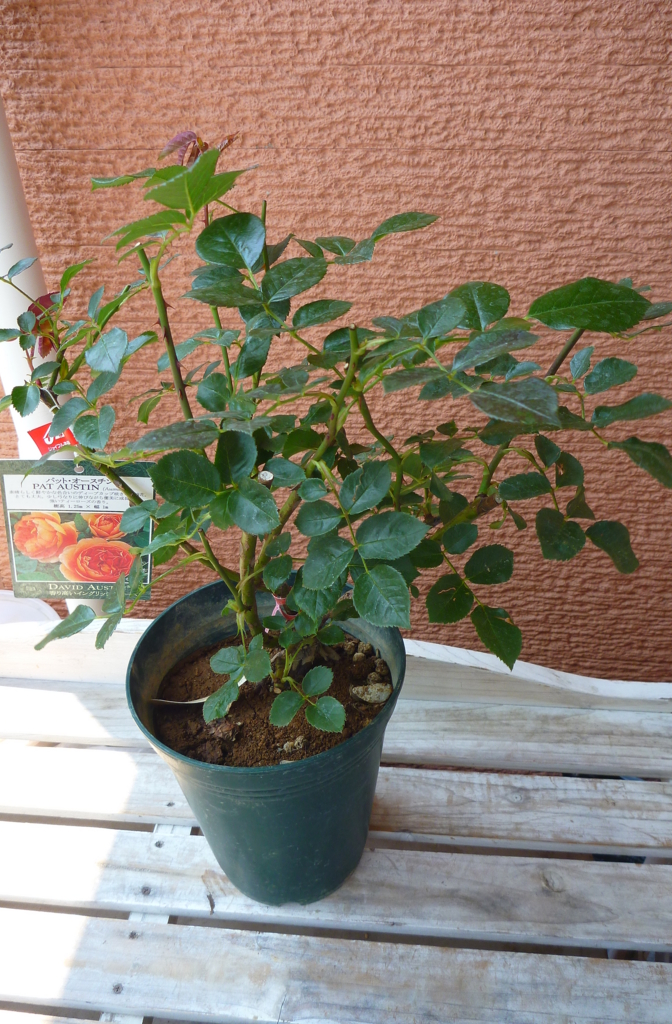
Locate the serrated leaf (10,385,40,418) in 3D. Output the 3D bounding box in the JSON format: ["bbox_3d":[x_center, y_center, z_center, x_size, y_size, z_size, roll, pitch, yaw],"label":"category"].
[{"bbox_3d":[-0.188,-0.068,0.501,0.015,0.022,0.009,15,-7,-17],"label":"serrated leaf"}]

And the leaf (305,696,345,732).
[{"bbox_3d":[-0.008,0.136,0.555,0.031,0.006,0.024,39,60,16],"label":"leaf"}]

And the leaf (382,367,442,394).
[{"bbox_3d":[0.039,-0.067,0.422,0.034,0.005,0.018,-13,40,5],"label":"leaf"}]

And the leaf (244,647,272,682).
[{"bbox_3d":[-0.052,0.103,0.562,0.024,0.008,0.023,11,69,-25],"label":"leaf"}]

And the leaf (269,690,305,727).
[{"bbox_3d":[-0.035,0.138,0.581,0.029,0.006,0.022,-36,63,-21],"label":"leaf"}]

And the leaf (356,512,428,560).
[{"bbox_3d":[0.033,0.014,0.469,0.043,0.006,0.028,-16,70,-6],"label":"leaf"}]

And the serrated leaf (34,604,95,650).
[{"bbox_3d":[-0.180,0.076,0.551,0.046,0.009,0.022,-28,42,0],"label":"serrated leaf"}]

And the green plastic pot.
[{"bbox_3d":[-0.041,0.181,0.613,0.185,0.207,0.185,-3,35,2],"label":"green plastic pot"}]

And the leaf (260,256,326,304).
[{"bbox_3d":[-0.019,-0.115,0.406,0.029,0.007,0.043,31,60,28],"label":"leaf"}]

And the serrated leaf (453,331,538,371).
[{"bbox_3d":[0.088,-0.088,0.455,0.051,0.008,0.031,-23,33,-4],"label":"serrated leaf"}]

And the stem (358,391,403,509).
[{"bbox_3d":[0.027,-0.036,0.502,0.014,0.090,0.010,-14,38,7],"label":"stem"}]

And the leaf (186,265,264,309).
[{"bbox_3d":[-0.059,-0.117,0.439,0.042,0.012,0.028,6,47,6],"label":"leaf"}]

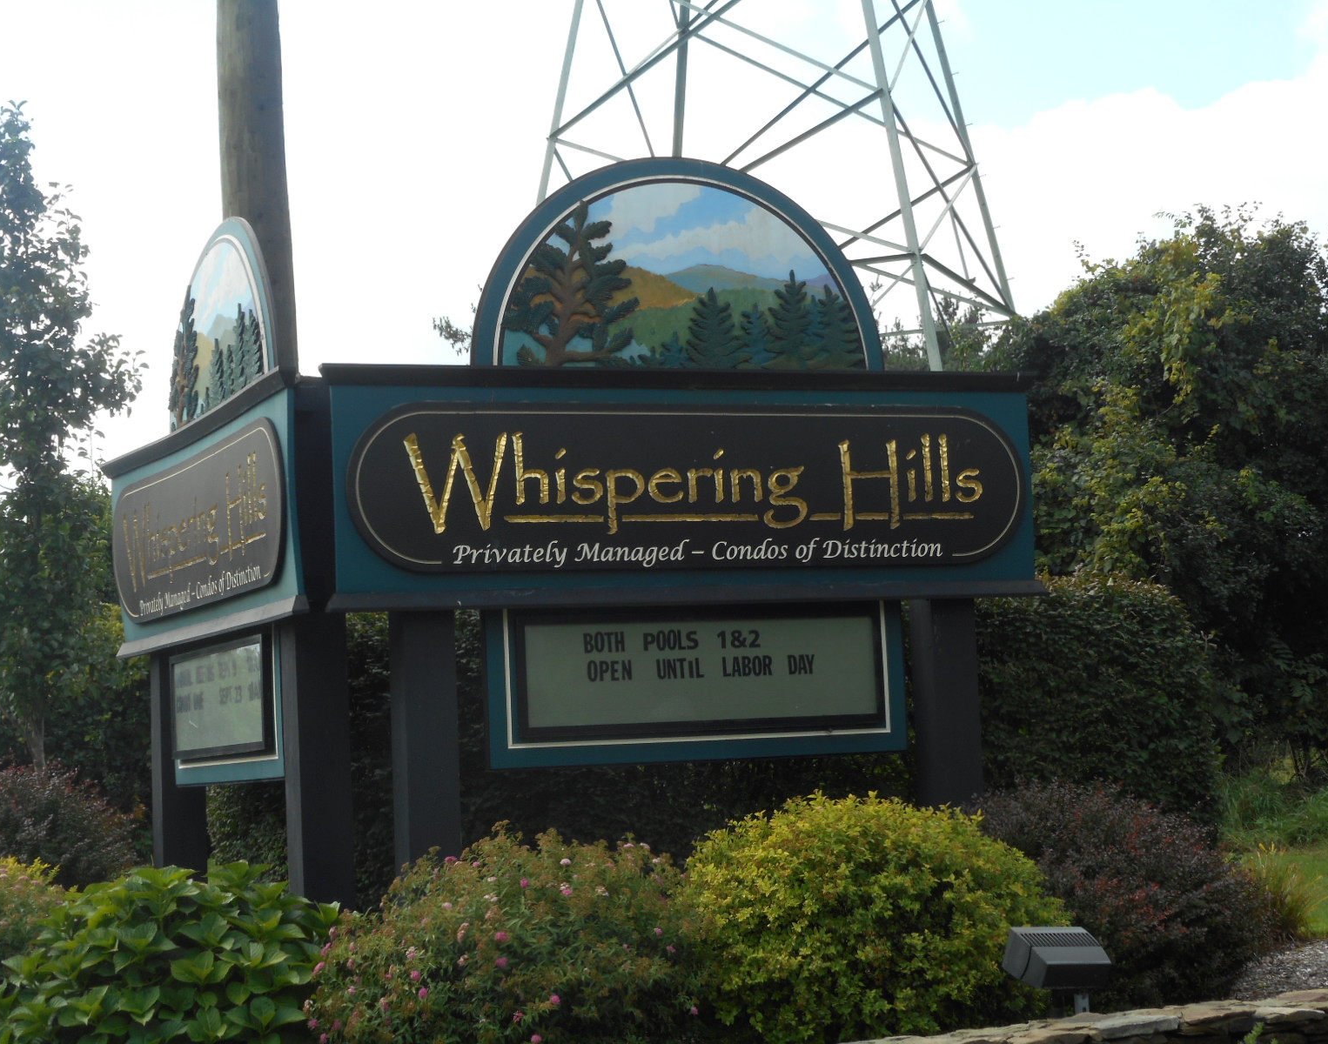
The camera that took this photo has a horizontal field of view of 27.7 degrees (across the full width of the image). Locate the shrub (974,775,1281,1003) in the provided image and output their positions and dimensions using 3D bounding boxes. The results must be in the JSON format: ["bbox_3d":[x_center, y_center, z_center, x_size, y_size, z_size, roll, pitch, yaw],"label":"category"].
[{"bbox_3d":[1.866,1.505,10.889,1.197,0.949,1.161,-2,-5,0],"label":"shrub"}]

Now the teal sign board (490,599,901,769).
[{"bbox_3d":[0.156,0.649,10.971,1.833,0.628,0.091,0,-5,-22],"label":"teal sign board"}]

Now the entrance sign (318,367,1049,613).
[{"bbox_3d":[0.132,-0.136,10.981,3.132,0.952,0.213,0,-5,-22],"label":"entrance sign"}]

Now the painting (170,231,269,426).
[{"bbox_3d":[-1.964,-0.852,11.919,0.061,0.811,1.647,0,-5,-24],"label":"painting"}]

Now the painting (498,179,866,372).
[{"bbox_3d":[0.072,-1.011,11.144,1.647,0.811,0.061,0,-5,-22],"label":"painting"}]

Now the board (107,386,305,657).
[{"bbox_3d":[-2.015,0.039,11.816,0.213,0.952,3.132,0,-5,-24],"label":"board"}]

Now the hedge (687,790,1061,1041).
[{"bbox_3d":[0.788,1.481,10.065,1.389,0.943,1.347,-2,-5,0],"label":"hedge"}]

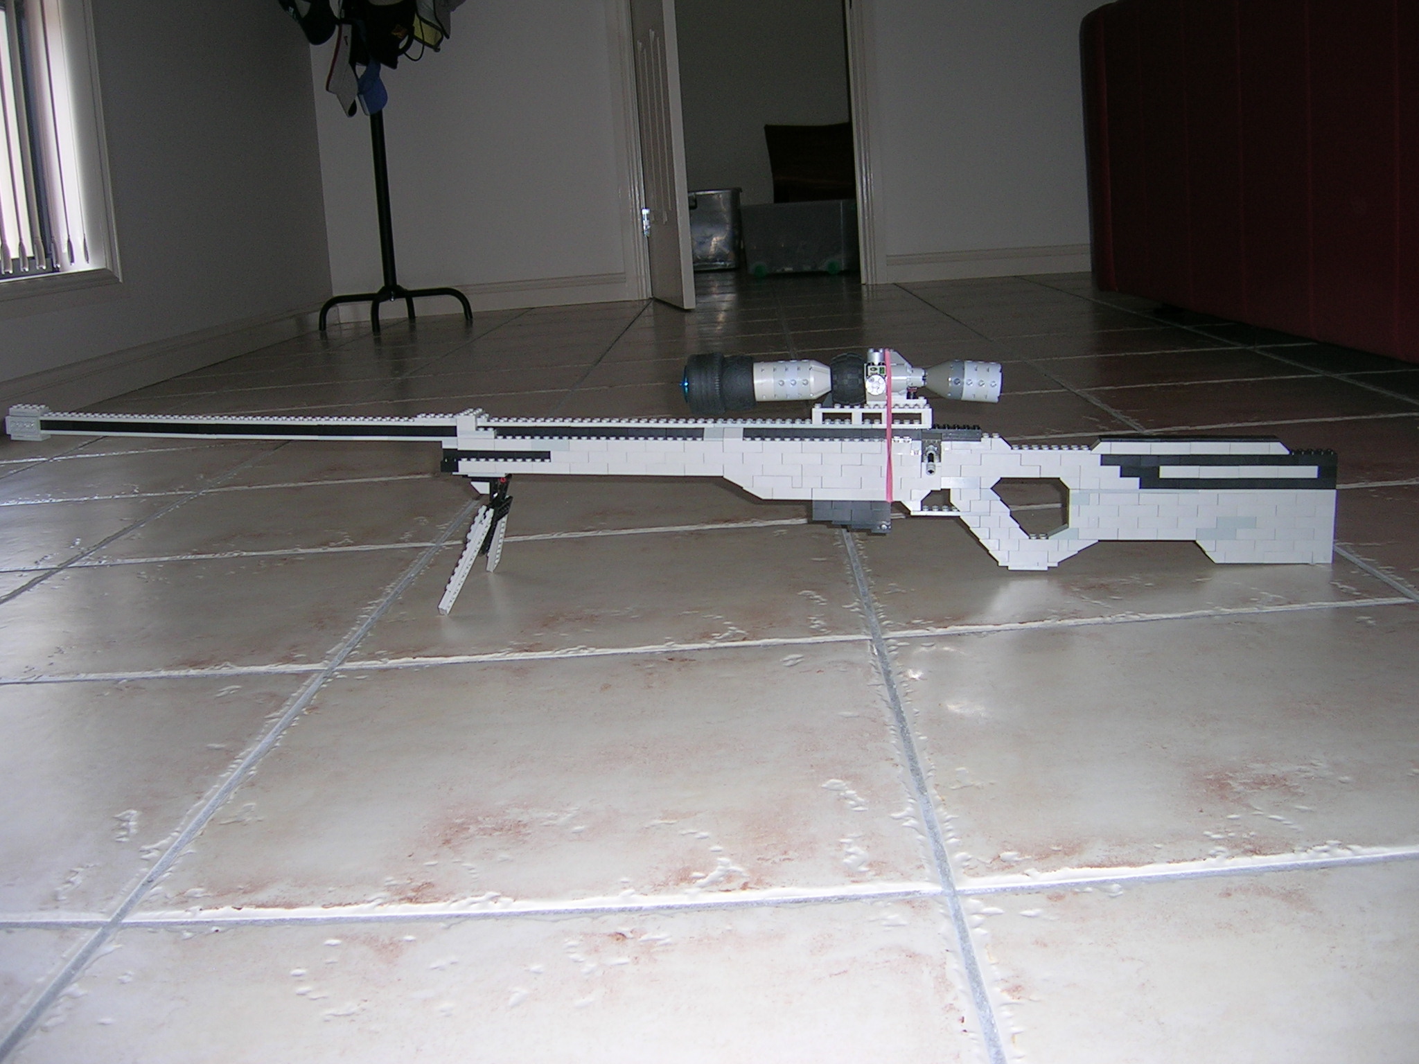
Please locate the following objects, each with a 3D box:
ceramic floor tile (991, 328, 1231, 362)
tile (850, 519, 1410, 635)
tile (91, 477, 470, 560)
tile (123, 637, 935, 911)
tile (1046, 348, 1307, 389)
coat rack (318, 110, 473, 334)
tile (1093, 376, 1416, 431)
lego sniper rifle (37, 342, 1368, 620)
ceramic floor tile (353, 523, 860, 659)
[{"bbox_3d":[0.758,-0.350,2.685,0.395,0.010,0.390,-4,13,2],"label":"ceramic floor tile"},{"bbox_3d":[0.324,0.024,1.202,0.395,0.010,0.390,-4,13,2],"label":"tile"},{"bbox_3d":[-0.459,-0.014,1.610,0.395,0.010,0.390,-4,13,2],"label":"tile"},{"bbox_3d":[-0.083,0.137,0.844,0.395,0.010,0.390,-4,13,2],"label":"tile"},{"bbox_3d":[0.747,-0.262,2.310,0.395,0.010,0.390,-4,13,2],"label":"tile"},{"bbox_3d":[-1.044,-1.496,4.316,0.500,1.720,0.500,-4,13,2],"label":"coat rack"},{"bbox_3d":[0.735,-0.174,1.935,0.395,0.010,0.390,-4,13,2],"label":"tile"},{"bbox_3d":[-0.075,-0.050,1.195,1.155,0.195,0.140,0,14,9],"label":"lego sniper rifle"},{"bbox_3d":[-0.073,0.049,1.219,0.395,0.010,0.390,-4,13,2],"label":"ceramic floor tile"}]

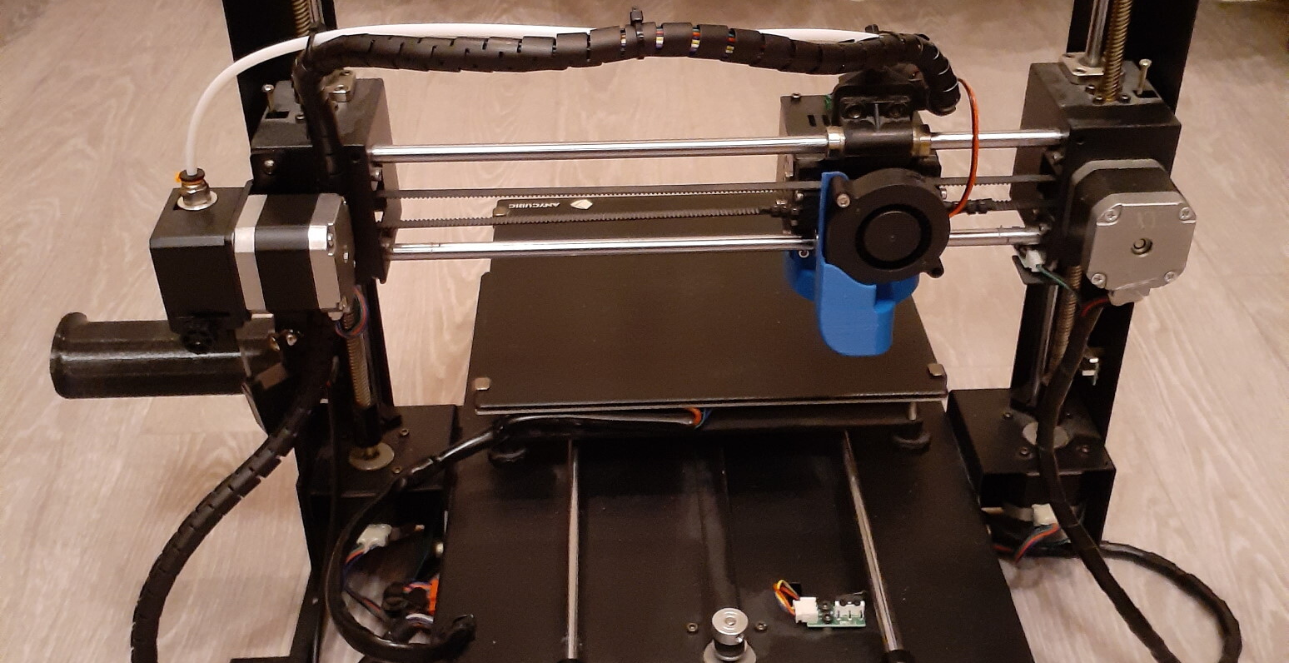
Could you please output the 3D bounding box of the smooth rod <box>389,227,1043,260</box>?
[{"bbox_3d":[0.033,-0.040,0.605,0.310,0.009,0.009,-1,33,0],"label":"smooth rod"}]

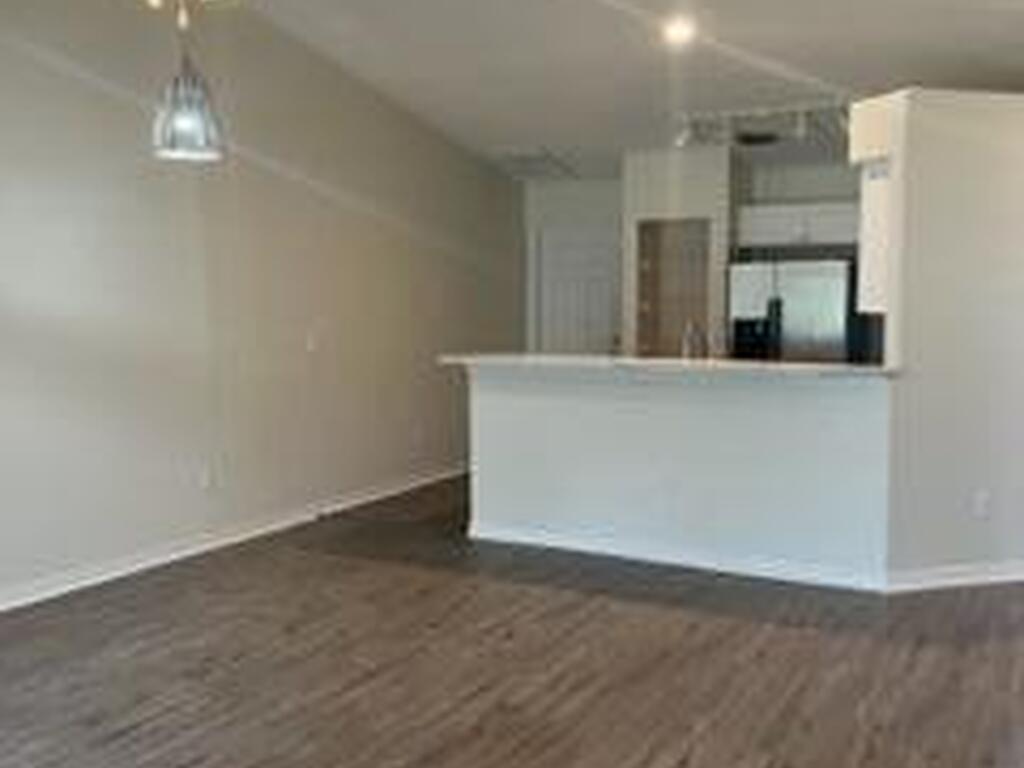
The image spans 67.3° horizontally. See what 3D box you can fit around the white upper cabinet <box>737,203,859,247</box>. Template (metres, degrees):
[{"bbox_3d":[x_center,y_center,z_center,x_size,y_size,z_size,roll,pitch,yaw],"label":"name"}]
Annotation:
[{"bbox_3d":[2.211,-1.180,5.869,0.900,0.300,0.320,2,6,24],"label":"white upper cabinet"}]

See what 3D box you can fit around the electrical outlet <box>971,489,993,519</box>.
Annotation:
[{"bbox_3d":[2.318,0.595,3.791,0.080,0.120,0.012,-1,5,-12],"label":"electrical outlet"}]

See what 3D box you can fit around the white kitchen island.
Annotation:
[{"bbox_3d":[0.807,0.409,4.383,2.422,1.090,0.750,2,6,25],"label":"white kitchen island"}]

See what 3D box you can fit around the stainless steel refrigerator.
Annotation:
[{"bbox_3d":[2.074,-0.040,5.754,0.850,1.730,0.750,2,6,24],"label":"stainless steel refrigerator"}]

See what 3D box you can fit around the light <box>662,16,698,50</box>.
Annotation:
[{"bbox_3d":[0.931,-1.937,4.250,0.180,0.050,0.180,2,6,24],"label":"light"}]

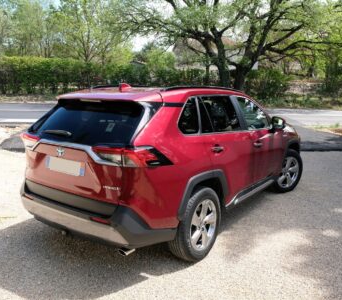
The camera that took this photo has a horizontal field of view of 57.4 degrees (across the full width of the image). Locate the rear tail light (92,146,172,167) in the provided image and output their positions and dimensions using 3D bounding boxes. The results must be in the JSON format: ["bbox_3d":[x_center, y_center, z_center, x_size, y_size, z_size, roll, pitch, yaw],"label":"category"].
[{"bbox_3d":[-0.313,0.037,2.530,0.530,0.170,0.430,7,12,36],"label":"rear tail light"}]

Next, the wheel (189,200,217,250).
[{"bbox_3d":[0.265,0.715,3.075,0.190,0.495,0.495,7,12,36],"label":"wheel"}]

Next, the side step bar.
[{"bbox_3d":[1.089,0.515,3.987,0.130,0.100,1.500,7,12,36],"label":"side step bar"}]

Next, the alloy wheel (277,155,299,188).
[{"bbox_3d":[1.878,0.355,5.192,0.495,0.495,0.190,-5,11,-27],"label":"alloy wheel"}]

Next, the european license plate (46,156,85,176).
[{"bbox_3d":[-0.921,0.142,2.741,0.530,0.125,0.020,7,12,36],"label":"european license plate"}]

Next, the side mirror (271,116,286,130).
[{"bbox_3d":[1.498,-0.362,4.339,0.215,0.175,0.140,7,12,36],"label":"side mirror"}]

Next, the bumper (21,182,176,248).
[{"bbox_3d":[-0.812,0.534,2.972,1.800,0.410,0.570,7,12,36],"label":"bumper"}]

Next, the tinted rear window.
[{"bbox_3d":[-0.790,-0.246,2.880,1.340,0.460,0.130,7,-25,36],"label":"tinted rear window"}]

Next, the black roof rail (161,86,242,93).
[{"bbox_3d":[0.431,-0.666,3.474,0.050,0.075,1.780,7,12,36],"label":"black roof rail"}]

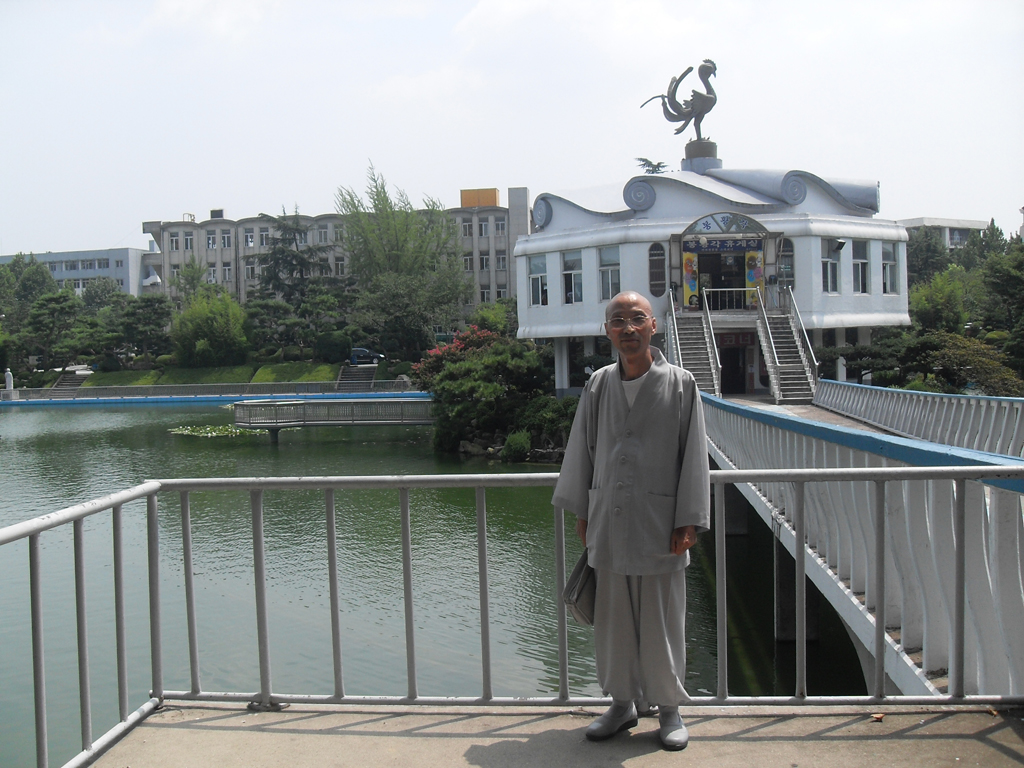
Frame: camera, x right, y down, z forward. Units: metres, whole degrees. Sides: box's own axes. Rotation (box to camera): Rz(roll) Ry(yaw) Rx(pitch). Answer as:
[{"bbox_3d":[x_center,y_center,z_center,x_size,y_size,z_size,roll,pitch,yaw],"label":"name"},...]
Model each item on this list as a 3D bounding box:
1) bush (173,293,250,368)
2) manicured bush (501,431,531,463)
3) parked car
[{"bbox_3d":[-25.619,-4.503,93.000,6.300,6.400,6.000,-2,2,0],"label":"bush"},{"bbox_3d":[0.110,1.986,34.500,0.920,0.950,0.900,-2,2,0],"label":"manicured bush"},{"bbox_3d":[-13.205,-2.455,97.000,4.500,1.450,1.780,-2,2,3],"label":"parked car"}]

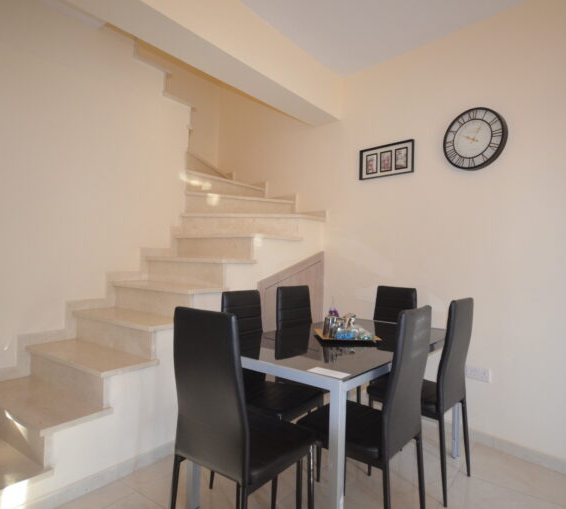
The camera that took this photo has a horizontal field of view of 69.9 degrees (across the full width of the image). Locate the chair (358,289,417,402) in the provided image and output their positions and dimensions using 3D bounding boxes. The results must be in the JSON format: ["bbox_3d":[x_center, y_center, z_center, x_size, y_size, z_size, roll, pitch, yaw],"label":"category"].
[{"bbox_3d":[0.665,0.722,2.716,0.412,0.980,0.462,1,-1,40],"label":"chair"}]

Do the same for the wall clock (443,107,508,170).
[{"bbox_3d":[1.253,-0.749,2.647,0.060,0.393,0.393,2,-1,-40],"label":"wall clock"}]

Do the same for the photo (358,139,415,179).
[{"bbox_3d":[0.812,-0.737,3.197,0.022,0.246,0.490,2,-1,-40],"label":"photo"}]

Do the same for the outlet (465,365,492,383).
[{"bbox_3d":[1.265,0.769,2.610,0.018,0.086,0.146,2,-1,-40],"label":"outlet"}]

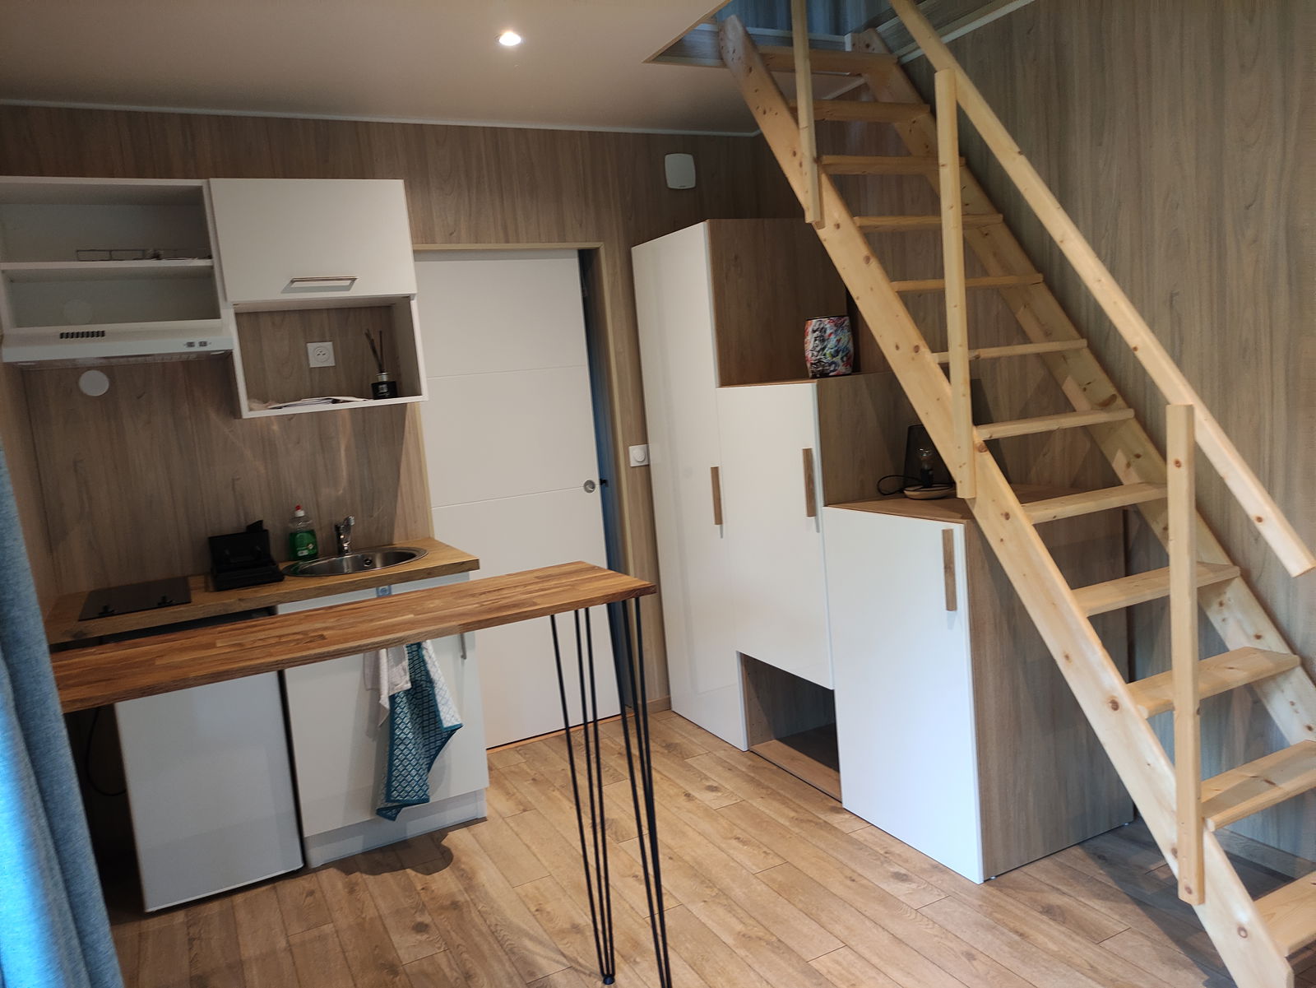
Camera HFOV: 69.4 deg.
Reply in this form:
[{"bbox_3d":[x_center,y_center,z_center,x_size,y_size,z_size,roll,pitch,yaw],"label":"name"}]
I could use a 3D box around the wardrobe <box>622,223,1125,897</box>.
[{"bbox_3d":[0.665,-0.011,3.438,0.617,2.006,1.802,-8,8,-27],"label":"wardrobe"}]

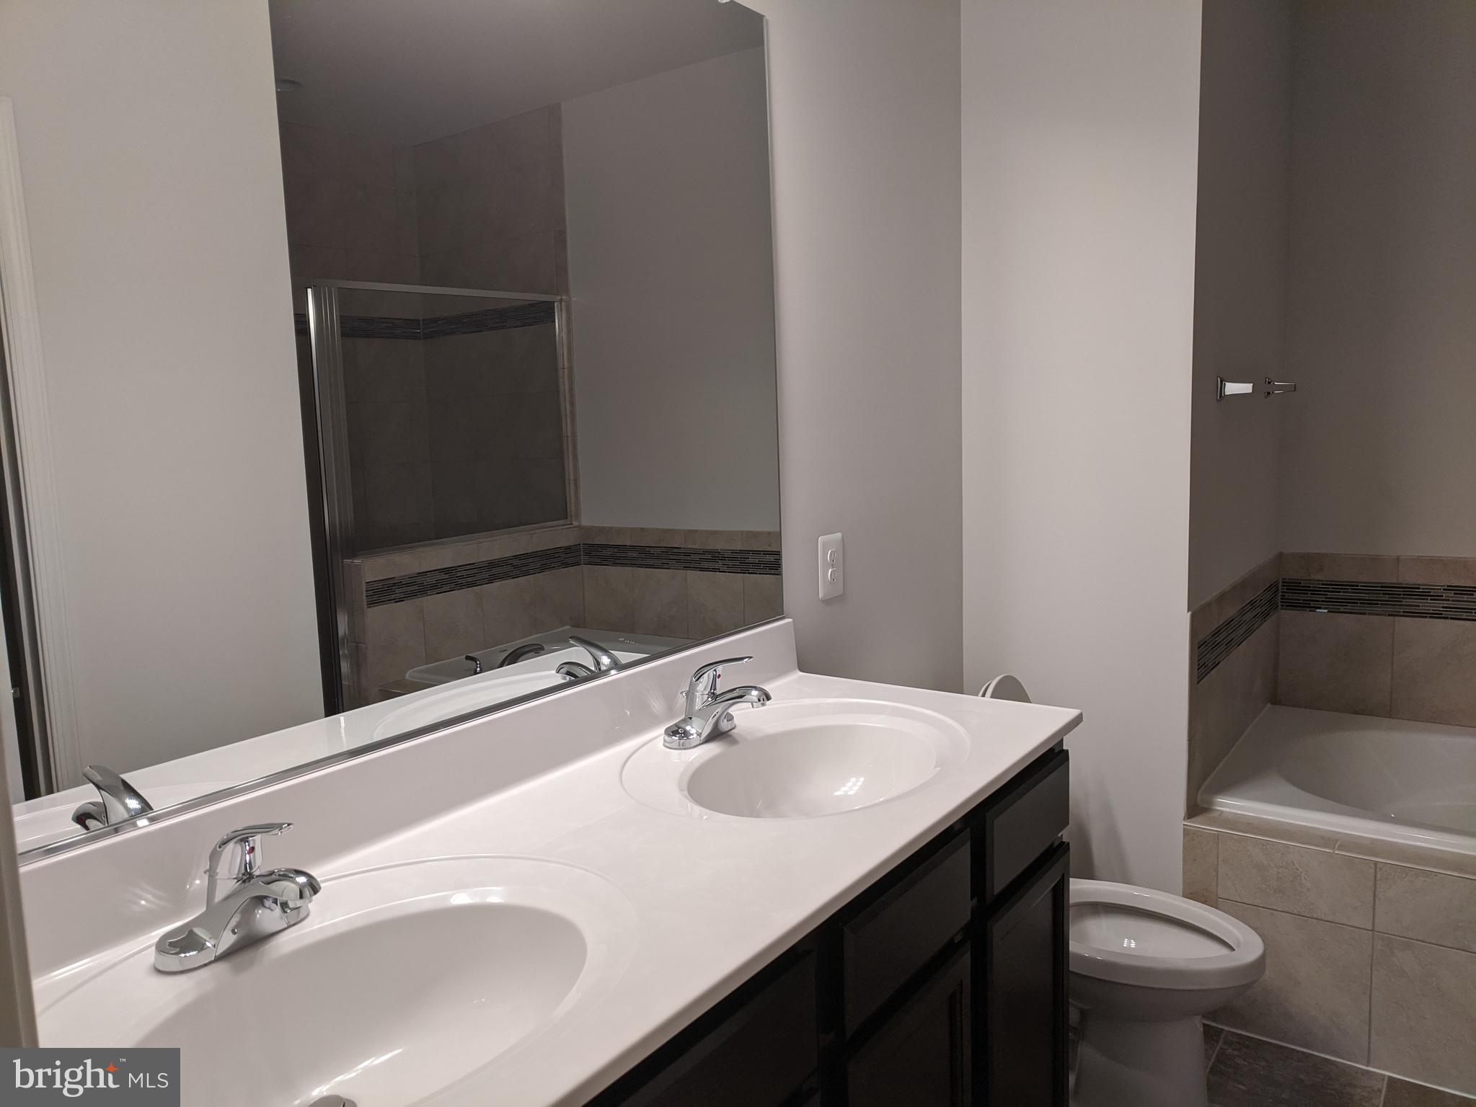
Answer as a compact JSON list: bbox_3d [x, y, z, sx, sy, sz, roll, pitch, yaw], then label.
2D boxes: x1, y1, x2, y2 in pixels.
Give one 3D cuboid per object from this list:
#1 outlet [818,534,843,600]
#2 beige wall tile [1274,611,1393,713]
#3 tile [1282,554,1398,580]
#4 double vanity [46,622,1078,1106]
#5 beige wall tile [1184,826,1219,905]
[{"bbox_3d":[0.188,0.026,2.202,0.008,0.124,0.079,3,9,35],"label":"outlet"},{"bbox_3d":[1.785,0.326,3.318,0.302,0.298,0.010,3,9,35],"label":"beige wall tile"},{"bbox_3d":[1.777,0.044,3.281,0.302,0.077,0.010,3,9,35],"label":"tile"},{"bbox_3d":[-0.112,0.738,1.354,0.560,1.022,1.549,3,9,35],"label":"double vanity"},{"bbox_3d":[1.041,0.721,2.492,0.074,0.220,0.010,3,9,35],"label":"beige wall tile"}]

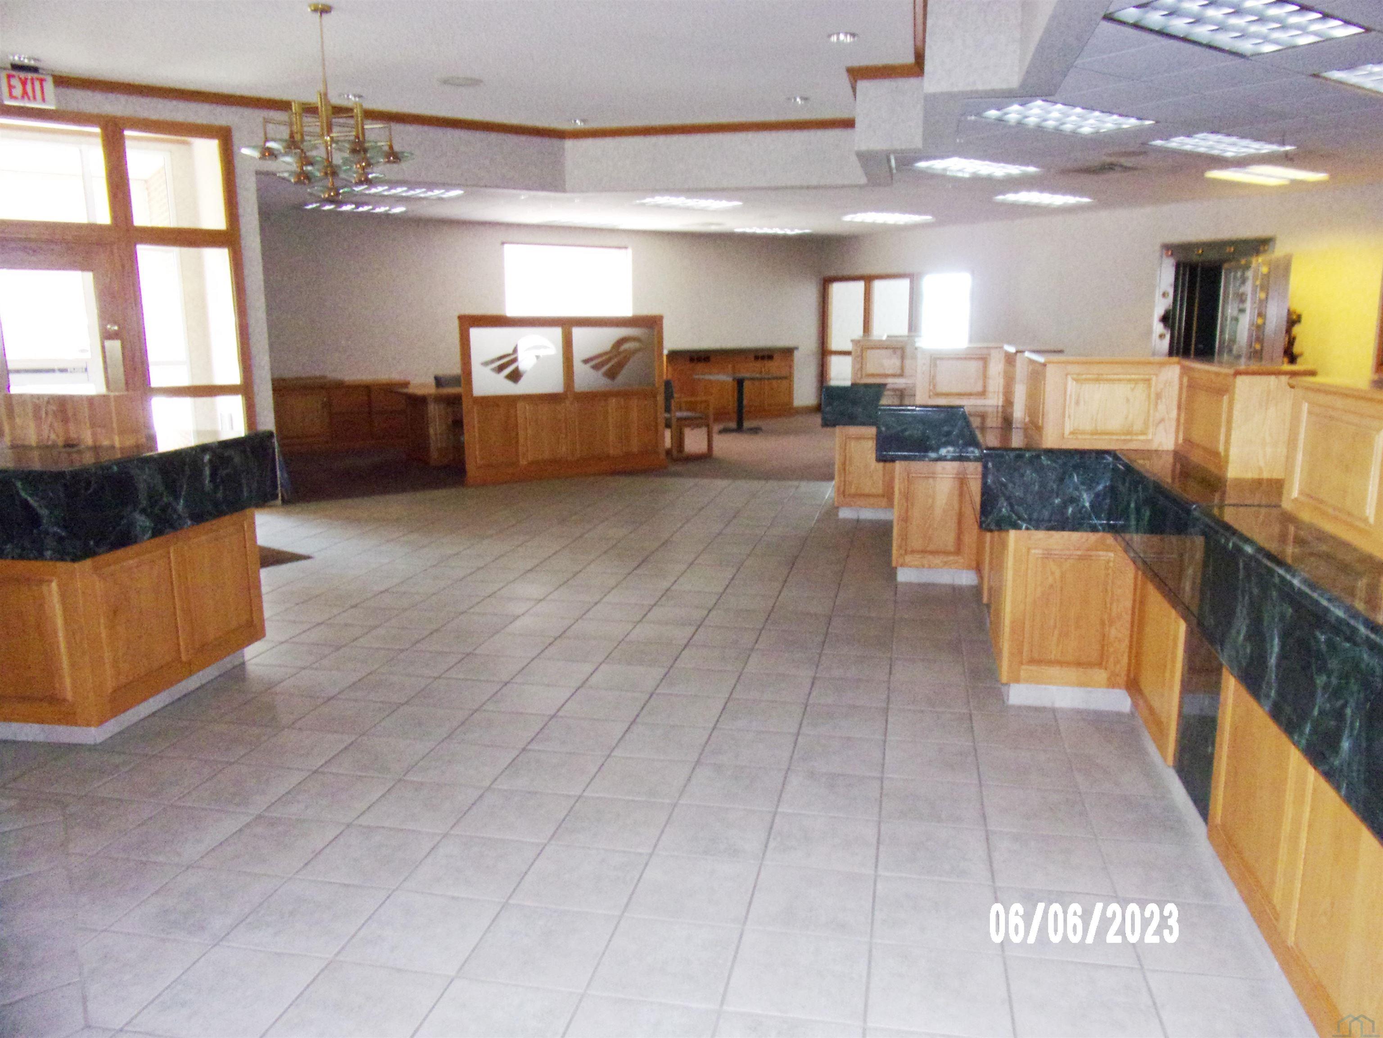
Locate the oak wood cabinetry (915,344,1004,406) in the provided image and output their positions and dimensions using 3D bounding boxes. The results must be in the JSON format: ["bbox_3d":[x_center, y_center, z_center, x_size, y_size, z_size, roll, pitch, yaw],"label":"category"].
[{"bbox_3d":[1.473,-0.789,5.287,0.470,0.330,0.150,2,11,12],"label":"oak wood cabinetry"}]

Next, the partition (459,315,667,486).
[{"bbox_3d":[-1.200,-1.183,9.329,2.090,1.540,0.090,-7,13,-28],"label":"partition"}]

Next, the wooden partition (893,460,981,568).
[{"bbox_3d":[1.393,-0.046,5.476,0.460,0.600,0.300,2,11,12],"label":"wooden partition"}]

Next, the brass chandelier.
[{"bbox_3d":[-2.108,-2.394,5.564,0.900,1.070,0.900,2,11,12],"label":"brass chandelier"}]

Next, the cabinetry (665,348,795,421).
[{"bbox_3d":[0.502,-2.126,15.208,2.450,1.080,0.550,-7,13,-32],"label":"cabinetry"}]

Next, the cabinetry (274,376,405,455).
[{"bbox_3d":[-4.414,-1.262,12.011,1.750,0.820,0.540,-6,12,-26],"label":"cabinetry"}]

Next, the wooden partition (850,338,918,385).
[{"bbox_3d":[1.426,-1.166,7.174,0.470,0.330,0.150,2,11,12],"label":"wooden partition"}]

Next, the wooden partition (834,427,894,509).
[{"bbox_3d":[1.337,-0.417,7.335,0.450,0.600,0.300,2,11,12],"label":"wooden partition"}]

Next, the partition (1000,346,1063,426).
[{"bbox_3d":[1.707,-0.701,4.835,0.210,0.330,0.660,2,11,12],"label":"partition"}]

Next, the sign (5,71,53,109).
[{"bbox_3d":[-4.691,-3.038,6.791,0.310,0.210,0.060,-7,13,-32],"label":"sign"}]

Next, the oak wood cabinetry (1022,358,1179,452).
[{"bbox_3d":[1.542,-0.469,3.686,0.460,0.330,0.620,2,11,12],"label":"oak wood cabinetry"}]

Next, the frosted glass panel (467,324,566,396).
[{"bbox_3d":[-1.628,-1.482,9.038,0.900,0.625,0.020,-7,13,-28],"label":"frosted glass panel"}]

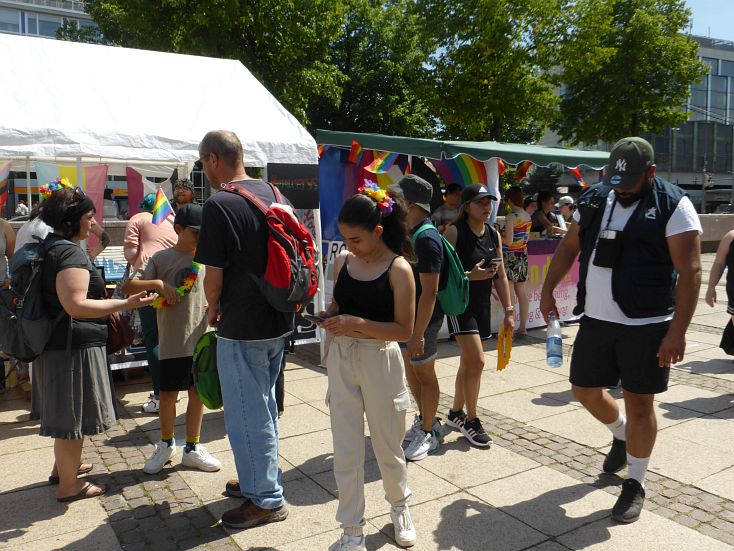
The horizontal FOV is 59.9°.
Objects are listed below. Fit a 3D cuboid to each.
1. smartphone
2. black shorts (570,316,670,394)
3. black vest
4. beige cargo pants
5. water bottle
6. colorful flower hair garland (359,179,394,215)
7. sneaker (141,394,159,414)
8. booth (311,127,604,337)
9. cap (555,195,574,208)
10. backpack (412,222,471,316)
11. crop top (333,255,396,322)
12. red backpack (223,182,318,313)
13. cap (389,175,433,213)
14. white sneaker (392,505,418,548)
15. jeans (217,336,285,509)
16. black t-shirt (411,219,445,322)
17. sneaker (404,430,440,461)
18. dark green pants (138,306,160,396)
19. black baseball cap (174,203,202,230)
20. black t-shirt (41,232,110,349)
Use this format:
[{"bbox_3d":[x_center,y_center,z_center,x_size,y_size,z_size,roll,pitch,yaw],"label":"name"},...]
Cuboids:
[{"bbox_3d":[-0.197,0.171,2.530,0.075,0.010,0.150,5,-6,45],"label":"smartphone"},{"bbox_3d":[1.252,0.354,3.130,0.440,0.410,0.320,5,8,41],"label":"black shorts"},{"bbox_3d":[1.307,-0.140,3.180,0.520,0.680,0.360,2,6,30],"label":"black vest"},{"bbox_3d":[0.011,0.688,2.770,0.370,0.860,0.310,3,7,30],"label":"beige cargo pants"},{"bbox_3d":[0.949,0.324,3.220,0.080,0.295,0.080,-1,6,0],"label":"water bottle"},{"bbox_3d":[0.040,-0.331,2.700,0.170,0.140,0.140,3,7,37],"label":"colorful flower hair garland"},{"bbox_3d":[-1.561,0.940,4.740,0.270,0.120,0.105,-4,6,-27],"label":"sneaker"},{"bbox_3d":[1.319,-0.661,8.311,3.150,2.560,2.800,-4,7,-31],"label":"booth"},{"bbox_3d":[2.698,-1.005,8.700,0.265,0.140,0.175,-10,6,-11],"label":"cap"},{"bbox_3d":[0.466,-0.031,3.930,0.280,0.520,0.300,-3,6,-25],"label":"backpack"},{"bbox_3d":[-0.011,0.055,2.710,0.290,0.290,0.220,3,7,30],"label":"crop top"},{"bbox_3d":[-0.428,-0.131,2.980,0.330,0.560,0.310,3,7,27],"label":"red backpack"},{"bbox_3d":[0.268,-0.499,3.870,0.290,0.190,0.260,15,6,-17],"label":"cap"},{"bbox_3d":[0.161,1.120,2.930,0.098,0.110,0.270,0,6,-5],"label":"white sneaker"},{"bbox_3d":[-0.558,0.624,3.050,0.340,0.940,0.420,0,6,10],"label":"jeans"},{"bbox_3d":[0.359,-0.037,3.900,0.280,0.640,0.450,-3,6,-24],"label":"black t-shirt"},{"bbox_3d":[0.338,1.000,3.810,0.290,0.125,0.110,-6,8,-45],"label":"sneaker"},{"bbox_3d":[-1.530,0.441,4.760,0.310,0.920,0.340,4,8,41],"label":"dark green pants"},{"bbox_3d":[-0.988,-0.328,3.570,0.175,0.135,0.245,-6,19,-43],"label":"black baseball cap"},{"bbox_3d":[-1.516,0.078,3.320,0.330,0.570,0.490,-3,7,-24],"label":"black t-shirt"}]

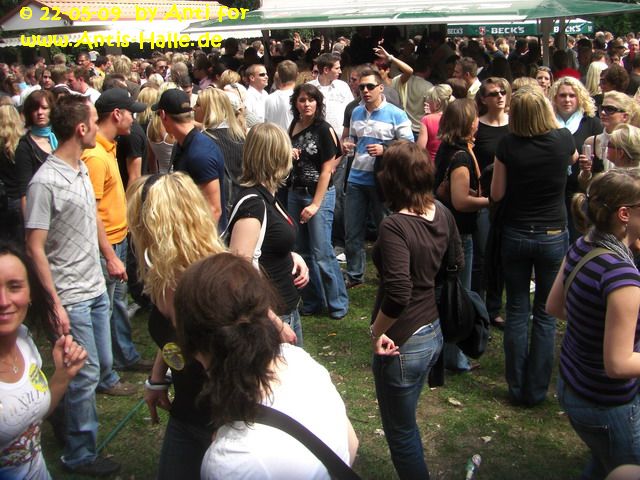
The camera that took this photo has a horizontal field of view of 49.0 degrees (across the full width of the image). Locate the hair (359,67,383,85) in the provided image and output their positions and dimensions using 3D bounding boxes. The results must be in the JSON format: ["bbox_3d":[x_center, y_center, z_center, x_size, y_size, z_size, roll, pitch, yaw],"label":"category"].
[{"bbox_3d":[0.391,-1.267,5.445,0.170,0.150,0.190,5,18,23],"label":"hair"}]

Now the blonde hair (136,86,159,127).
[{"bbox_3d":[-1.465,-1.140,6.000,0.200,0.330,0.200,-2,16,0],"label":"blonde hair"}]

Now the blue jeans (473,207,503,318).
[{"bbox_3d":[1.212,0.123,4.978,0.390,0.900,0.290,-3,16,-3],"label":"blue jeans"}]

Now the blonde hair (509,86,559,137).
[{"bbox_3d":[1.067,-0.642,3.512,0.225,0.260,0.240,4,17,20],"label":"blonde hair"}]

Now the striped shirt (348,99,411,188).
[{"bbox_3d":[0.511,-0.836,5.950,0.530,0.740,0.330,5,16,21],"label":"striped shirt"}]

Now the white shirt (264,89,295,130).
[{"bbox_3d":[-0.246,-0.957,6.095,0.470,0.700,0.270,-2,16,1],"label":"white shirt"}]

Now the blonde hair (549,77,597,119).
[{"bbox_3d":[1.779,-1.004,4.950,0.330,0.290,0.240,4,17,20],"label":"blonde hair"}]

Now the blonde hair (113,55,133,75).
[{"bbox_3d":[-2.050,-1.814,7.300,0.200,0.250,0.210,0,15,2],"label":"blonde hair"}]

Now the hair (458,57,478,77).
[{"bbox_3d":[1.374,-1.605,6.500,0.190,0.190,0.165,5,18,25],"label":"hair"}]

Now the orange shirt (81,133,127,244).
[{"bbox_3d":[-1.222,-0.309,4.000,0.320,0.700,0.500,-1,15,-2],"label":"orange shirt"}]

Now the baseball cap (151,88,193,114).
[{"bbox_3d":[-0.888,-0.828,4.200,0.270,0.145,0.180,9,20,36],"label":"baseball cap"}]

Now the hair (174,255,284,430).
[{"bbox_3d":[-0.183,0.199,1.420,0.200,0.300,0.230,-10,18,-24],"label":"hair"}]

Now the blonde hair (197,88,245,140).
[{"bbox_3d":[-0.669,-0.860,4.750,0.290,0.360,0.240,6,16,23],"label":"blonde hair"}]

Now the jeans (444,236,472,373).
[{"bbox_3d":[0.825,0.366,4.247,0.290,0.880,0.310,-8,17,-20],"label":"jeans"}]

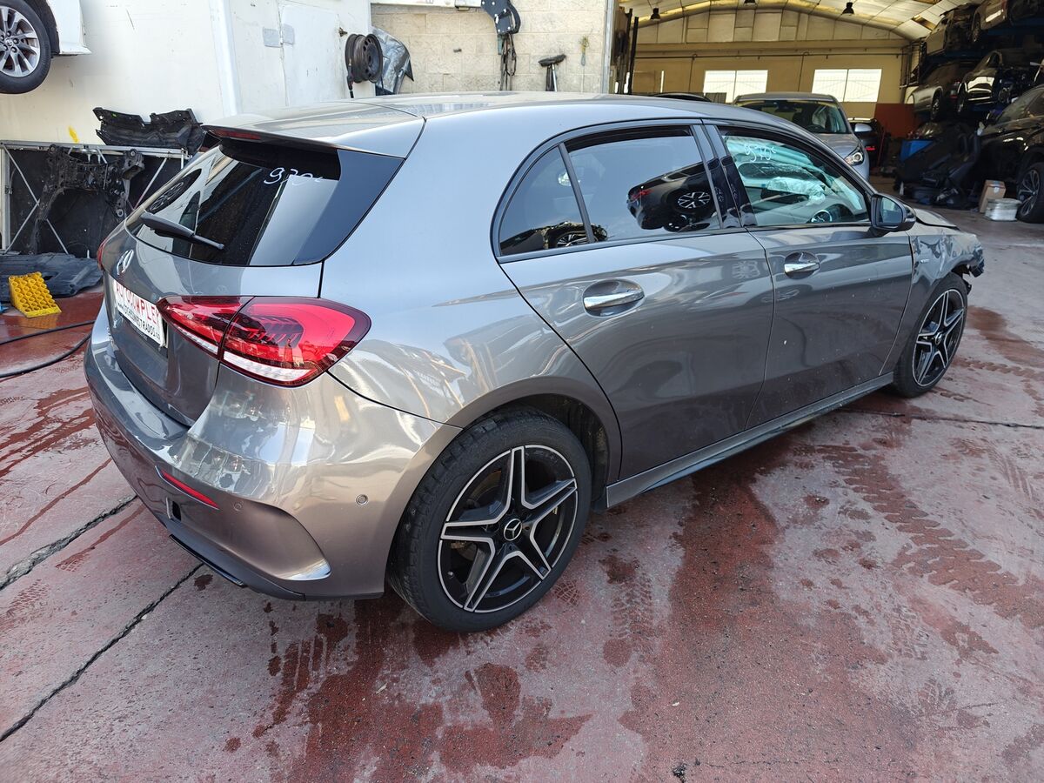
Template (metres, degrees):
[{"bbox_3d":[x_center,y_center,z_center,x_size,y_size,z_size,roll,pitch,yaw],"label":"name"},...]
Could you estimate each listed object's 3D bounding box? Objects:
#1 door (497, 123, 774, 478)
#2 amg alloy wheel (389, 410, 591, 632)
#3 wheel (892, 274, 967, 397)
[{"bbox_3d":[0.350,-0.258,2.151,1.160,1.075,0.260,-16,26,-37],"label":"door"},{"bbox_3d":[-0.089,0.352,1.967,0.650,0.650,0.225,-17,27,-37],"label":"amg alloy wheel"},{"bbox_3d":[2.035,-0.295,3.566,0.650,0.650,0.225,-15,26,-33],"label":"wheel"}]

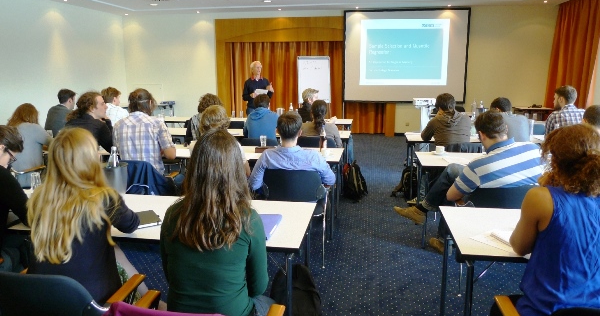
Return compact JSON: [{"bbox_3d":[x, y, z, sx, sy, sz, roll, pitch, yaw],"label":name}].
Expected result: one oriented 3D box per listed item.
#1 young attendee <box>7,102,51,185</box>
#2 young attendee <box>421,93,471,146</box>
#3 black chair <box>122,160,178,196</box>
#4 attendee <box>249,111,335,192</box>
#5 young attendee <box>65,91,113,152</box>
[{"bbox_3d":[-2.338,0.117,3.889,0.510,1.265,0.755,3,12,14],"label":"young attendee"},{"bbox_3d":[1.587,-0.076,4.662,0.530,1.280,0.760,1,12,5],"label":"young attendee"},{"bbox_3d":[-1.223,0.381,3.630,0.550,0.800,0.580,2,12,14],"label":"black chair"},{"bbox_3d":[-0.057,0.196,3.501,0.600,1.200,0.800,2,12,10],"label":"attendee"},{"bbox_3d":[-1.913,0.055,3.994,0.500,1.300,0.800,6,13,27],"label":"young attendee"}]

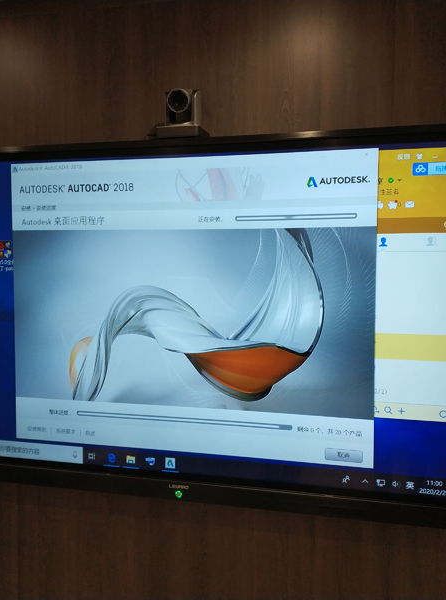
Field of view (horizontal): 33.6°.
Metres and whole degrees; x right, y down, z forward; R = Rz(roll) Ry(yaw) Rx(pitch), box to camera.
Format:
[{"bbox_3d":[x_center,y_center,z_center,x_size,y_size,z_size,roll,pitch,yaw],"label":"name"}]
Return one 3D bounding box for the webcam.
[{"bbox_3d":[-0.110,-0.512,2.054,0.127,0.138,0.115,1,4,17],"label":"webcam"}]

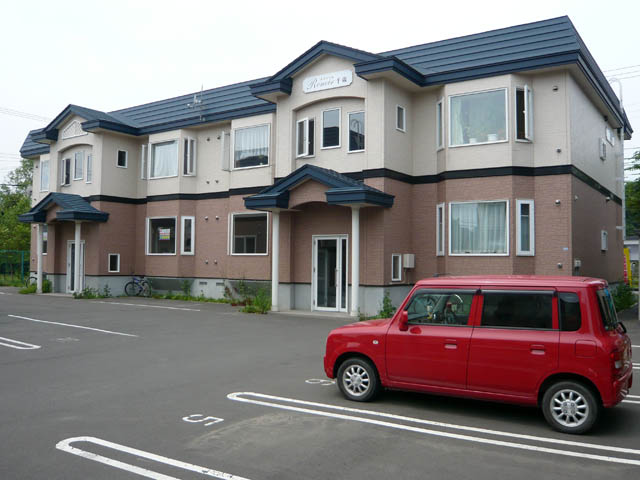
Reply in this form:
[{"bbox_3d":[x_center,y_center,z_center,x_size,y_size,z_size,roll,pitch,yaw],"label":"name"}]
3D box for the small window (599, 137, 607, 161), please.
[{"bbox_3d":[8.704,-2.776,18.189,0.120,0.650,0.750,-1,-2,34],"label":"small window"}]

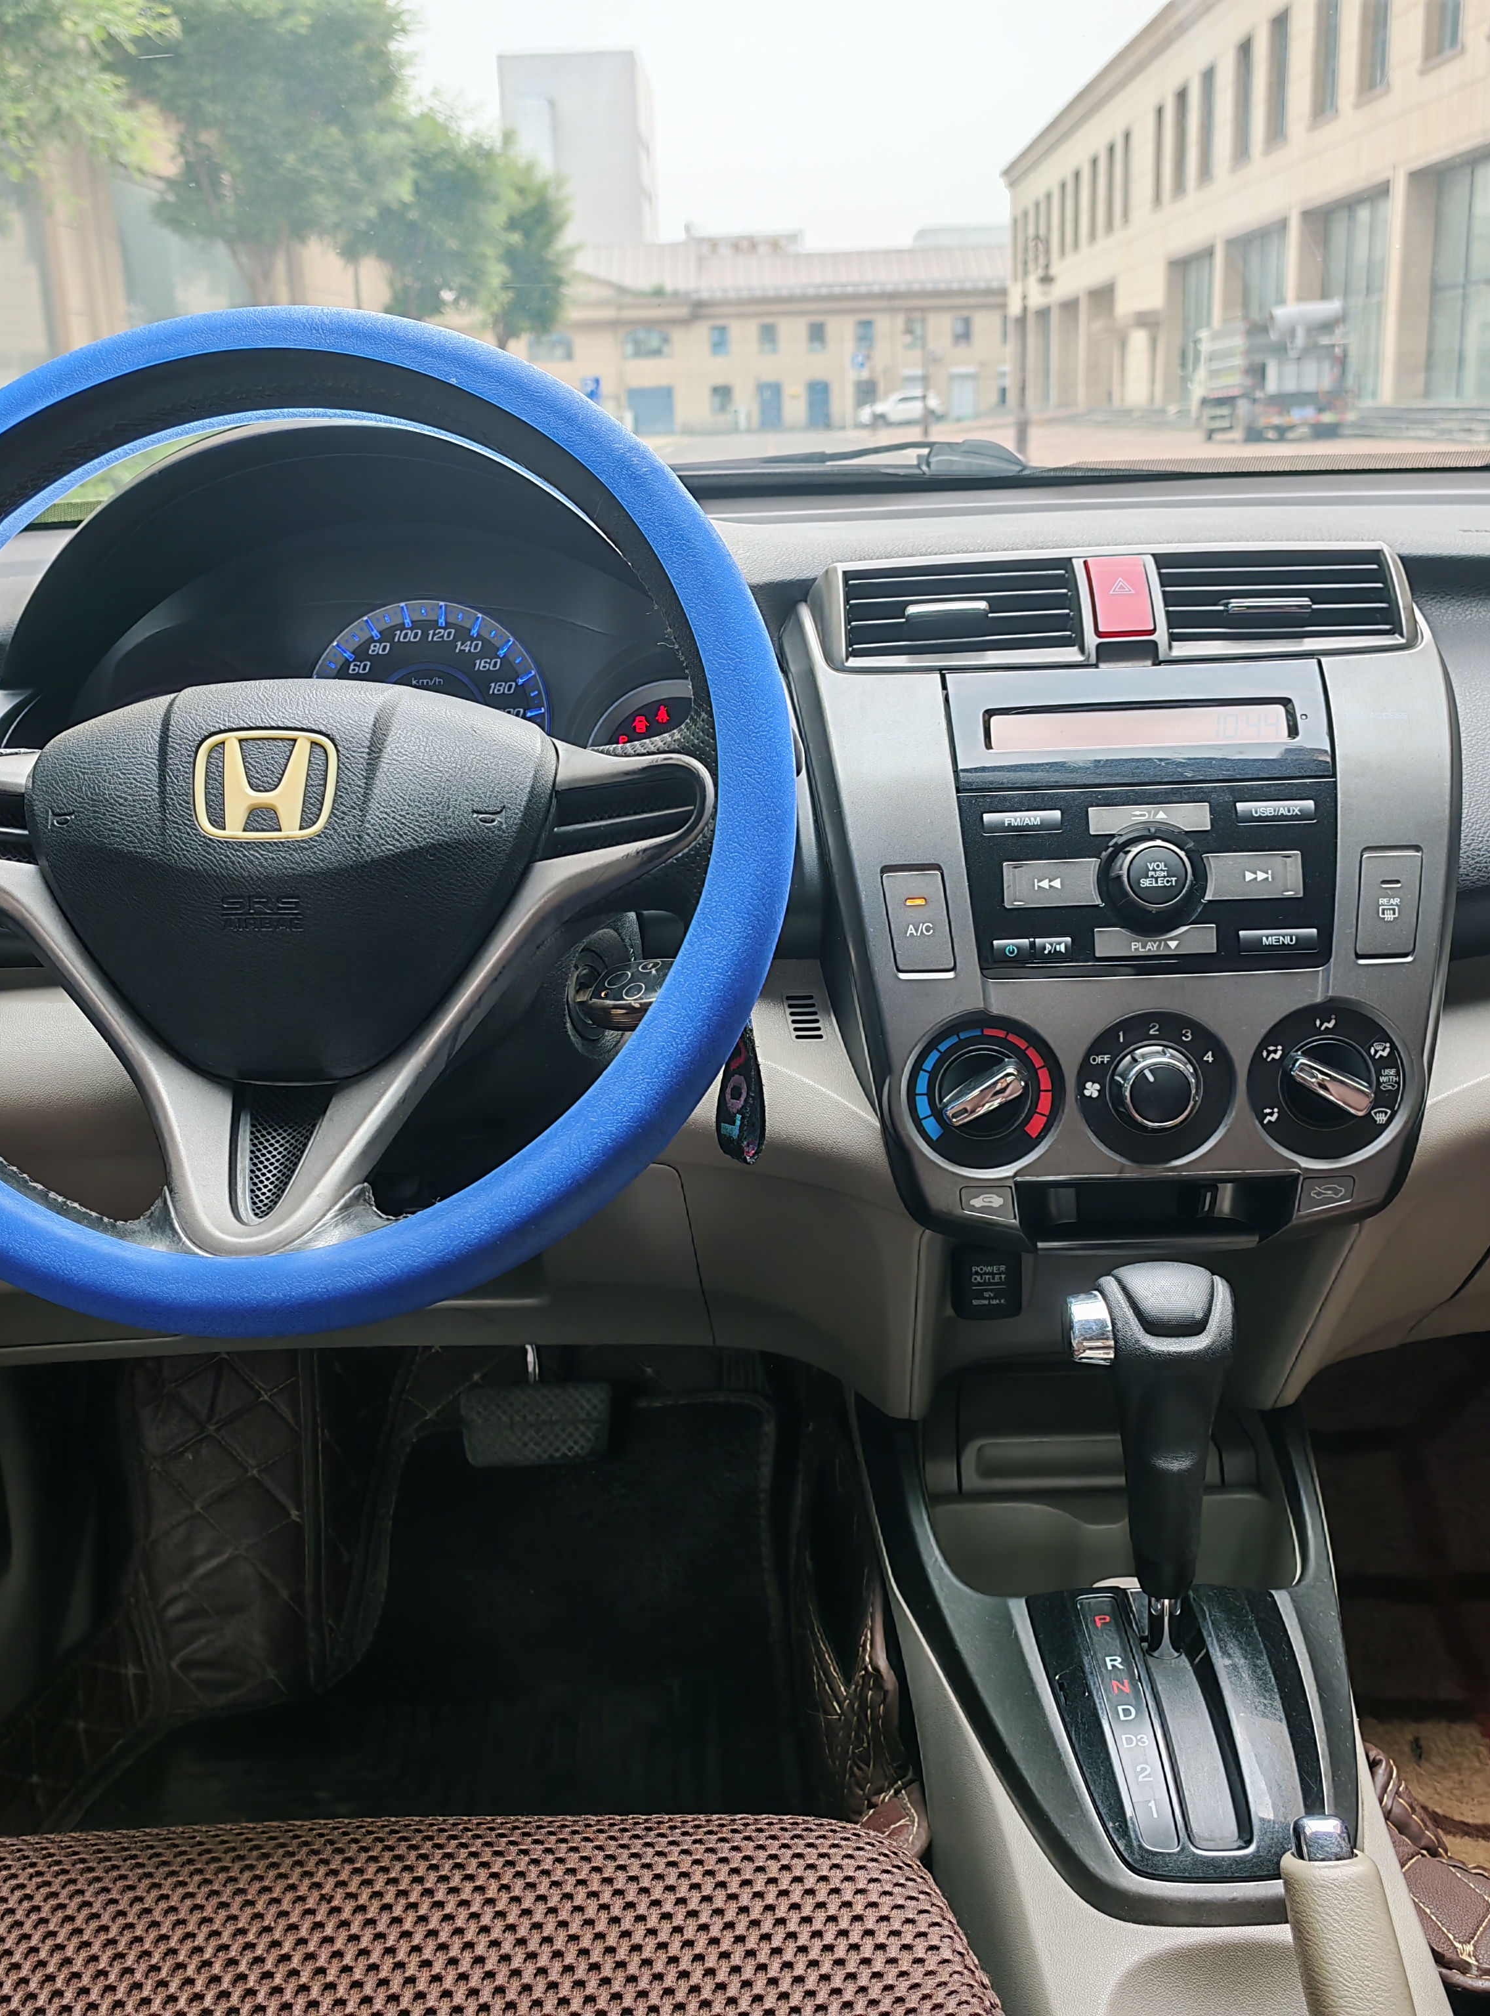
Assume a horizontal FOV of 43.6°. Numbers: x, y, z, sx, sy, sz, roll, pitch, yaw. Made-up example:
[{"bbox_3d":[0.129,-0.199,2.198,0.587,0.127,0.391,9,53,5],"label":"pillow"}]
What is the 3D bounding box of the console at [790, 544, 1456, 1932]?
[{"bbox_3d":[0.185,0.063,0.806,0.305,0.500,0.370,-2,18,0],"label":"console"}]

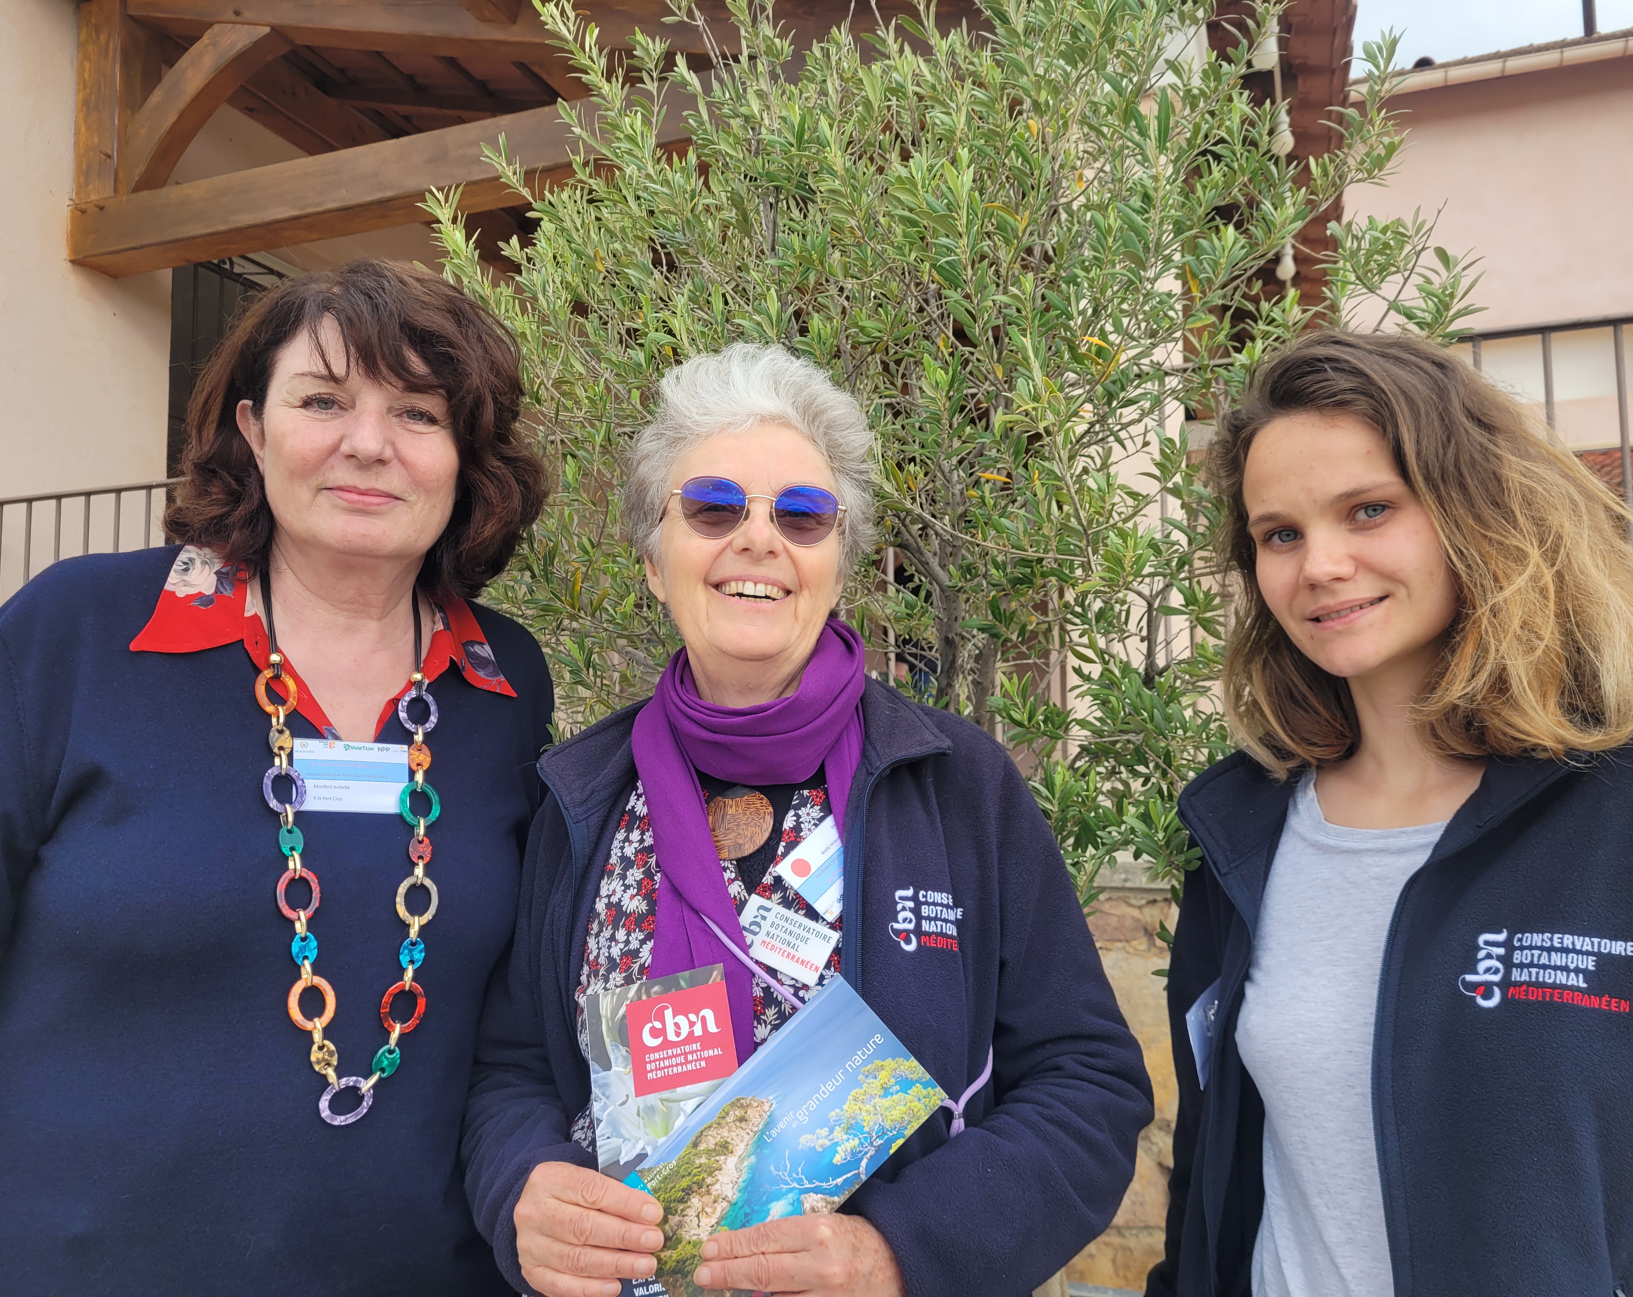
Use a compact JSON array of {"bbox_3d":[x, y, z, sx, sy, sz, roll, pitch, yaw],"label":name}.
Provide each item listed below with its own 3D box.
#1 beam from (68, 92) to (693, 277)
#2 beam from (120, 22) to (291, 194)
[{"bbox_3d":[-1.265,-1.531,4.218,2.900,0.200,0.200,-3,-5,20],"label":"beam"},{"bbox_3d":[-2.205,-1.920,4.604,0.820,0.255,0.115,-45,-17,12],"label":"beam"}]

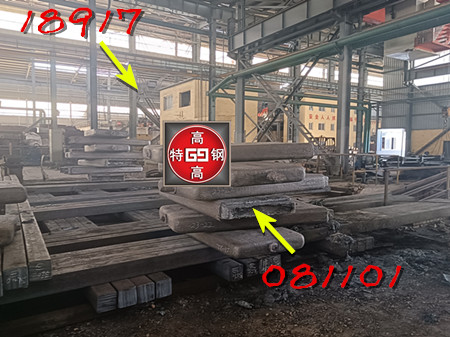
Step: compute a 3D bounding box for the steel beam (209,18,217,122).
[{"bbox_3d":[-0.934,-5.489,25.296,0.340,10.400,0.340,-1,4,-31],"label":"steel beam"}]

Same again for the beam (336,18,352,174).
[{"bbox_3d":[5.979,-3.546,17.491,0.450,7.680,0.480,-1,4,-31],"label":"beam"}]

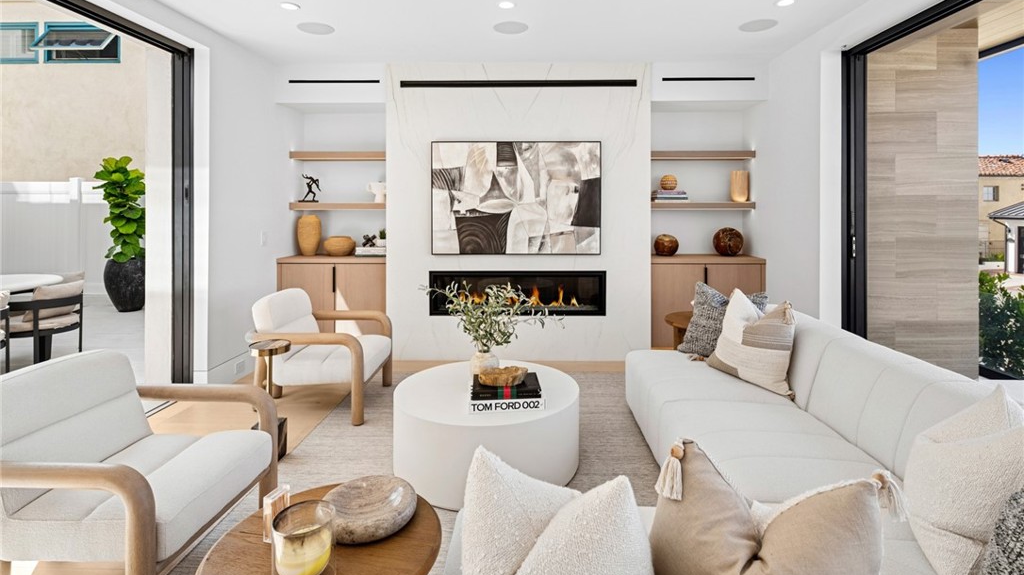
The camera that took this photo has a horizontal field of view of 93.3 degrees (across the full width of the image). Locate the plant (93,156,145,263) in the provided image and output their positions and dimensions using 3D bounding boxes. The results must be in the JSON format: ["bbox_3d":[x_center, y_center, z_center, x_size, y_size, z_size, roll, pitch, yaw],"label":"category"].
[{"bbox_3d":[-5.320,-1.073,6.650,0.720,1.450,0.700,-3,6,-30],"label":"plant"}]

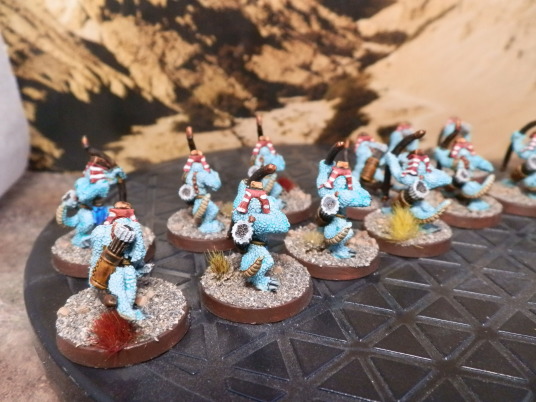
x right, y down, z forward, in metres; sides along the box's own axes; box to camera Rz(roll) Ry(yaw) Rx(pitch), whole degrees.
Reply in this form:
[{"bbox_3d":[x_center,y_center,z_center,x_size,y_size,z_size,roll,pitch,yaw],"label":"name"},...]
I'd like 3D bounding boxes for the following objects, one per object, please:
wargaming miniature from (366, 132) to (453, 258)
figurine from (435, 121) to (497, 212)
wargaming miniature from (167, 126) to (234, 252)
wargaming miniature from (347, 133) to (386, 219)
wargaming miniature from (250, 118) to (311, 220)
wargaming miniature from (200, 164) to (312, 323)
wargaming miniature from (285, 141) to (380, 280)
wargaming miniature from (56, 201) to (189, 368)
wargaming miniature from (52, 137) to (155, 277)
[{"bbox_3d":[0.040,-0.004,0.120,0.025,0.029,0.027,-7,23,-19],"label":"wargaming miniature"},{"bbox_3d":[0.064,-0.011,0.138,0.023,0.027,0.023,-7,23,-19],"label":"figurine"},{"bbox_3d":[-0.016,-0.005,0.121,0.025,0.030,0.027,2,22,3],"label":"wargaming miniature"},{"bbox_3d":[0.032,-0.010,0.144,0.025,0.024,0.027,-3,22,-11],"label":"wargaming miniature"},{"bbox_3d":[0.002,-0.012,0.139,0.025,0.029,0.027,4,22,7],"label":"wargaming miniature"},{"bbox_3d":[-0.002,0.007,0.094,0.025,0.028,0.027,3,22,5],"label":"wargaming miniature"},{"bbox_3d":[0.017,0.001,0.109,0.025,0.029,0.027,3,22,4],"label":"wargaming miniature"},{"bbox_3d":[-0.028,0.012,0.082,0.025,0.025,0.026,-3,22,-11],"label":"wargaming miniature"},{"bbox_3d":[-0.042,-0.001,0.108,0.026,0.030,0.025,-5,22,-14],"label":"wargaming miniature"}]

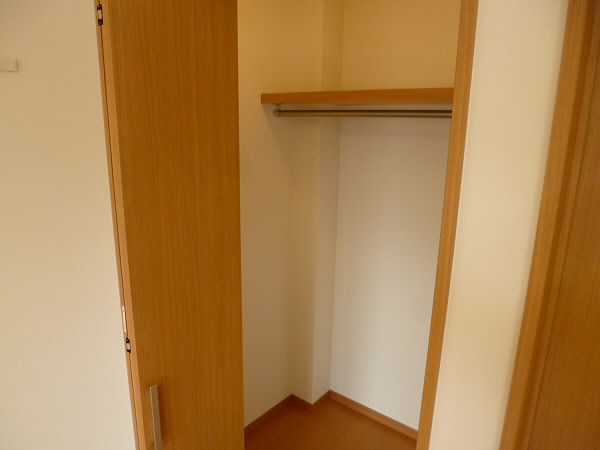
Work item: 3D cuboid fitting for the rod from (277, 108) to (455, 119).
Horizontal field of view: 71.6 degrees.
[{"bbox_3d":[0.307,-0.444,1.667,1.060,0.032,0.032,11,17,37],"label":"rod"}]

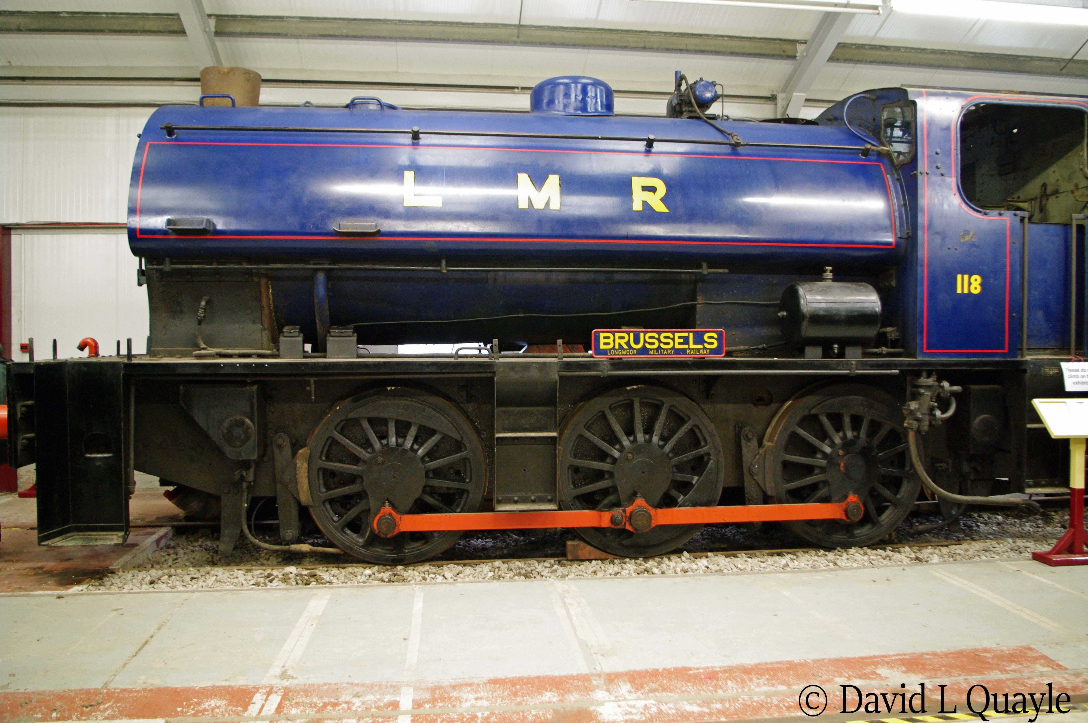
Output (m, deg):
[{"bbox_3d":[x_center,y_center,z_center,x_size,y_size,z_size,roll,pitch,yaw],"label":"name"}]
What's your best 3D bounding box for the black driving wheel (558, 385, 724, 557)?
[{"bbox_3d":[0.699,0.794,5.946,1.260,1.260,0.160,0,1,-7],"label":"black driving wheel"}]

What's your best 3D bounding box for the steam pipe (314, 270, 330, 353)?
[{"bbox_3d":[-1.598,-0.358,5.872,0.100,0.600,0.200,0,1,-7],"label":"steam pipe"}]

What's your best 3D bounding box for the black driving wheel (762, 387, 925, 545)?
[{"bbox_3d":[2.273,0.781,6.143,1.260,1.260,0.160,0,1,-7],"label":"black driving wheel"}]

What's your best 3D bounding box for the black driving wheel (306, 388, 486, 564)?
[{"bbox_3d":[-1.041,0.794,5.727,1.260,1.260,0.160,0,1,-7],"label":"black driving wheel"}]

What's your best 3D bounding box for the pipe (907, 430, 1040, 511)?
[{"bbox_3d":[3.168,0.802,6.010,0.940,0.580,0.170,0,1,-7],"label":"pipe"}]

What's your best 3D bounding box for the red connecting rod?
[{"bbox_3d":[0.585,1.086,5.779,3.550,0.220,0.100,0,1,-7],"label":"red connecting rod"}]

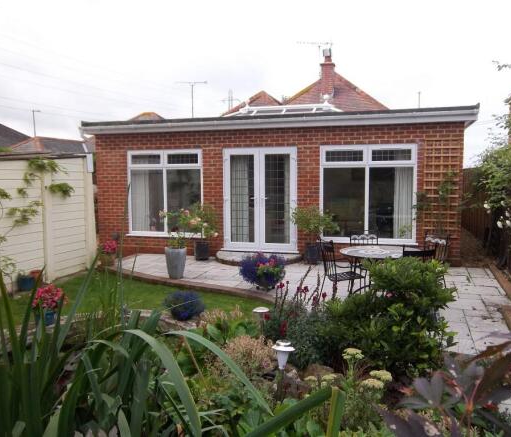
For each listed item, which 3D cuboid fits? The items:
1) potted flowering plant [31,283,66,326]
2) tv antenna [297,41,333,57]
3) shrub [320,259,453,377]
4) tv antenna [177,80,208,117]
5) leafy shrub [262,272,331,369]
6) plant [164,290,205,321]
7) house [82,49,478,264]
[{"bbox_3d":[-2.499,1.043,5.720,0.400,0.500,0.390,-3,6,-24],"label":"potted flowering plant"},{"bbox_3d":[2.040,-5.860,16.300,1.220,0.500,0.400,0,4,-3],"label":"tv antenna"},{"bbox_3d":[1.026,0.728,3.720,1.040,0.860,0.900,0,4,0],"label":"shrub"},{"bbox_3d":[-2.647,-4.942,19.500,1.250,1.550,0.350,-1,5,0],"label":"tv antenna"},{"bbox_3d":[0.365,0.900,4.200,0.600,0.800,0.580,-1,5,0],"label":"leafy shrub"},{"bbox_3d":[-0.798,0.944,5.300,0.450,0.340,0.440,0,4,0],"label":"plant"},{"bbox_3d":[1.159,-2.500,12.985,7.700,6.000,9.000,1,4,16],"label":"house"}]

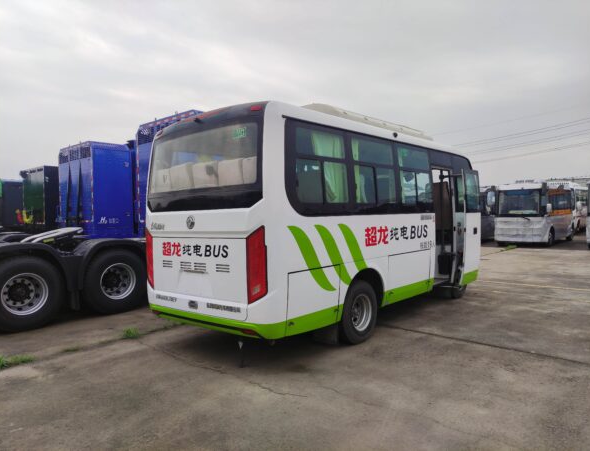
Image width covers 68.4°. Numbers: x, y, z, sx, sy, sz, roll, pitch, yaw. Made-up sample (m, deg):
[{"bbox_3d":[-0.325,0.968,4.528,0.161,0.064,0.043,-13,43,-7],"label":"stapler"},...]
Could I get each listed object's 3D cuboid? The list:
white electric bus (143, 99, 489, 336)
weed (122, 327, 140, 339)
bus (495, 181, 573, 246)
[{"bbox_3d":[0.867,-0.088,7.013,2.130,3.020,6.050,-1,1,42],"label":"white electric bus"},{"bbox_3d":[-2.258,1.472,5.981,0.270,0.120,0.210,-2,1,-21],"label":"weed"},{"bbox_3d":[11.995,-0.651,21.494,2.200,3.000,6.100,-1,1,42],"label":"bus"}]

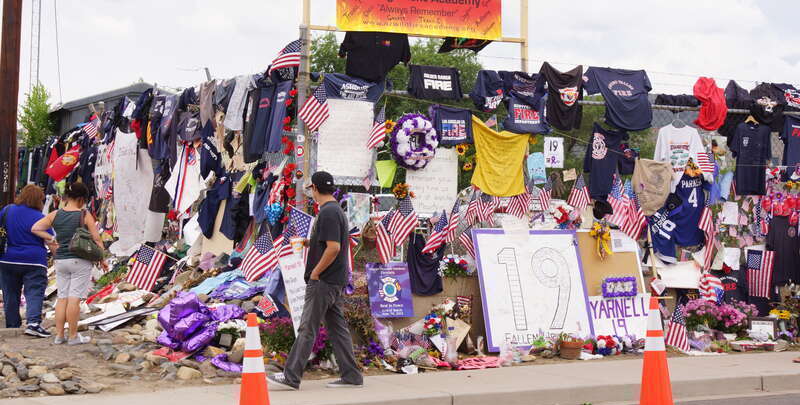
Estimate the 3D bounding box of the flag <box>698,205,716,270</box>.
[{"bbox_3d":[3.123,0.355,18.500,0.180,0.660,0.100,0,0,-32],"label":"flag"}]

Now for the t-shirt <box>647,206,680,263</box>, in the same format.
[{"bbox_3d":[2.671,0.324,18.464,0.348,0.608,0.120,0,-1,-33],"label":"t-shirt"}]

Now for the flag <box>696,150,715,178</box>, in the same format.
[{"bbox_3d":[3.119,-0.388,18.600,0.220,0.270,0.070,0,0,-32],"label":"flag"}]

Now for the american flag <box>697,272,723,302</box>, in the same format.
[{"bbox_3d":[3.167,0.867,18.579,0.212,0.306,0.120,0,-1,-28],"label":"american flag"}]

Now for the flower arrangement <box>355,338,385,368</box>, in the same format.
[{"bbox_3d":[-0.244,1.284,15.600,0.220,0.230,0.200,1,1,-28],"label":"flower arrangement"}]

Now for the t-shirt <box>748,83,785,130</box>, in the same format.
[{"bbox_3d":[3.920,-1.027,19.483,0.352,0.513,0.180,0,-1,-33],"label":"t-shirt"}]

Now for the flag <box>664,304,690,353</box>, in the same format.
[{"bbox_3d":[2.681,1.217,17.600,0.270,0.470,0.120,1,0,-25],"label":"flag"}]

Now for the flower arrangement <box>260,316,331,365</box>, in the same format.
[{"bbox_3d":[-0.929,1.227,16.200,0.650,0.430,0.420,1,0,-24],"label":"flower arrangement"}]

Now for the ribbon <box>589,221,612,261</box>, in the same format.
[{"bbox_3d":[1.981,0.375,18.000,0.240,0.400,0.100,1,0,-24],"label":"ribbon"}]

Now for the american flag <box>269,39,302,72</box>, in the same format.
[{"bbox_3d":[-1.025,-1.315,16.300,0.300,0.310,0.100,0,0,-32],"label":"american flag"}]

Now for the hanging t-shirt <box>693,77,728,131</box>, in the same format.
[{"bbox_3d":[3.204,-1.022,18.800,0.380,0.540,0.150,0,0,-32],"label":"hanging t-shirt"}]

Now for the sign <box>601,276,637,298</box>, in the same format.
[{"bbox_3d":[2.164,0.840,18.000,0.410,0.220,0.100,1,0,-28],"label":"sign"}]

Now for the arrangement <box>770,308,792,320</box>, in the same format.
[{"bbox_3d":[3.707,1.093,17.700,0.190,0.120,0.180,1,1,-28],"label":"arrangement"}]

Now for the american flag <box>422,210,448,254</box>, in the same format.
[{"bbox_3d":[0.324,0.273,16.600,0.230,0.400,0.100,1,1,-20],"label":"american flag"}]

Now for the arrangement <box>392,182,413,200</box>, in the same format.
[{"bbox_3d":[0.024,-0.106,17.600,0.200,0.180,0.140,1,0,-24],"label":"arrangement"}]

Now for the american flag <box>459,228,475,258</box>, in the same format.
[{"bbox_3d":[0.620,0.382,16.974,0.164,0.280,0.100,0,-1,-28],"label":"american flag"}]

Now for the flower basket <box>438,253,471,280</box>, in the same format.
[{"bbox_3d":[0.501,0.588,16.746,0.290,0.221,0.270,0,-1,-33],"label":"flower basket"}]

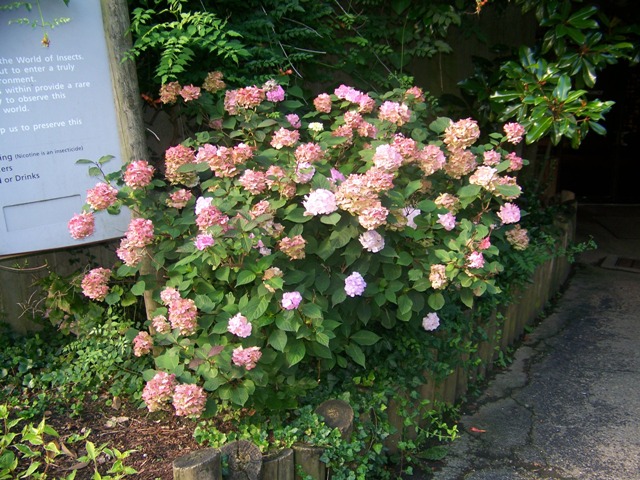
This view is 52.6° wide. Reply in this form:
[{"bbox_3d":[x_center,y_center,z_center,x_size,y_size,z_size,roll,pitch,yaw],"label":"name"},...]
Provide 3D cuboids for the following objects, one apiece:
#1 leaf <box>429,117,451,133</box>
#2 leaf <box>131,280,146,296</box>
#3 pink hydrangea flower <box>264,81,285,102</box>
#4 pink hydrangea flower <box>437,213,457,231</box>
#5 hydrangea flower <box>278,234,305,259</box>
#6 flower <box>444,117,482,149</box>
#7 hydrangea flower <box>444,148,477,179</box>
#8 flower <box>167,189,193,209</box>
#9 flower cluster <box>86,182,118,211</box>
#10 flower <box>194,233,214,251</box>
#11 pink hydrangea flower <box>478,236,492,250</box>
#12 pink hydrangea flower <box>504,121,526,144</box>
[{"bbox_3d":[0.517,-0.500,2.800,0.095,0.076,0.030,0,-25,0],"label":"leaf"},{"bbox_3d":[-0.673,0.180,2.400,0.056,0.050,0.045,-8,19,-16],"label":"leaf"},{"bbox_3d":[-0.200,-0.654,2.850,0.085,0.094,0.088,0,20,0],"label":"pink hydrangea flower"},{"bbox_3d":[0.528,-0.077,2.700,0.081,0.069,0.067,4,19,11],"label":"pink hydrangea flower"},{"bbox_3d":[-0.099,0.023,2.330,0.098,0.080,0.089,-3,18,-2],"label":"hydrangea flower"},{"bbox_3d":[0.606,-0.453,2.750,0.148,0.124,0.141,0,20,0],"label":"flower"},{"bbox_3d":[0.591,-0.322,2.720,0.131,0.117,0.124,2,18,12],"label":"hydrangea flower"},{"bbox_3d":[-0.547,-0.162,2.520,0.098,0.072,0.084,-6,18,-12],"label":"flower"},{"bbox_3d":[-0.907,-0.181,2.700,0.130,0.107,0.106,-6,20,-18],"label":"flower cluster"},{"bbox_3d":[-0.464,0.006,2.600,0.078,0.067,0.065,-3,19,-10],"label":"flower"},{"bbox_3d":[0.685,0.015,2.680,0.056,0.054,0.055,2,18,14],"label":"pink hydrangea flower"},{"bbox_3d":[0.906,-0.494,3.000,0.099,0.094,0.087,5,19,16],"label":"pink hydrangea flower"}]

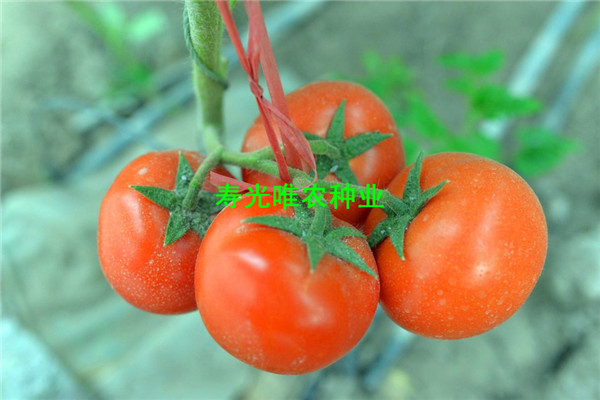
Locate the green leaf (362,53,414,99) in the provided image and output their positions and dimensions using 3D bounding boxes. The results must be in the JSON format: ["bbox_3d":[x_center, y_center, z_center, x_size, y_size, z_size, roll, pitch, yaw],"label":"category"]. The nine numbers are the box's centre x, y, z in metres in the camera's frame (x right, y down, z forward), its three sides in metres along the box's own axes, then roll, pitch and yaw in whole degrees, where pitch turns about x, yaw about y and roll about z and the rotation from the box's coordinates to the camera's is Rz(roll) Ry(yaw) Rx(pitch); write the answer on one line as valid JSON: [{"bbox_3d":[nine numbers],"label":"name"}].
[{"bbox_3d":[0.086,-0.124,0.580,0.048,0.020,0.052,-21,44,-24],"label":"green leaf"}]

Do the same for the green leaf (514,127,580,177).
[{"bbox_3d":[0.228,-0.046,0.540,0.058,0.018,0.048,0,40,0],"label":"green leaf"}]

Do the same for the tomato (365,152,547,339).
[{"bbox_3d":[0.066,0.019,0.245,0.070,0.077,0.077,31,0,-29],"label":"tomato"}]

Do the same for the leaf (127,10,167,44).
[{"bbox_3d":[-0.171,-0.192,0.650,0.045,0.015,0.036,-20,44,-22],"label":"leaf"}]

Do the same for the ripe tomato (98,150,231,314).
[{"bbox_3d":[-0.059,0.015,0.275,0.075,0.070,0.075,0,63,-27],"label":"ripe tomato"}]

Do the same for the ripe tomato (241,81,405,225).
[{"bbox_3d":[0.011,-0.020,0.279,0.077,0.070,0.077,0,84,-10],"label":"ripe tomato"}]

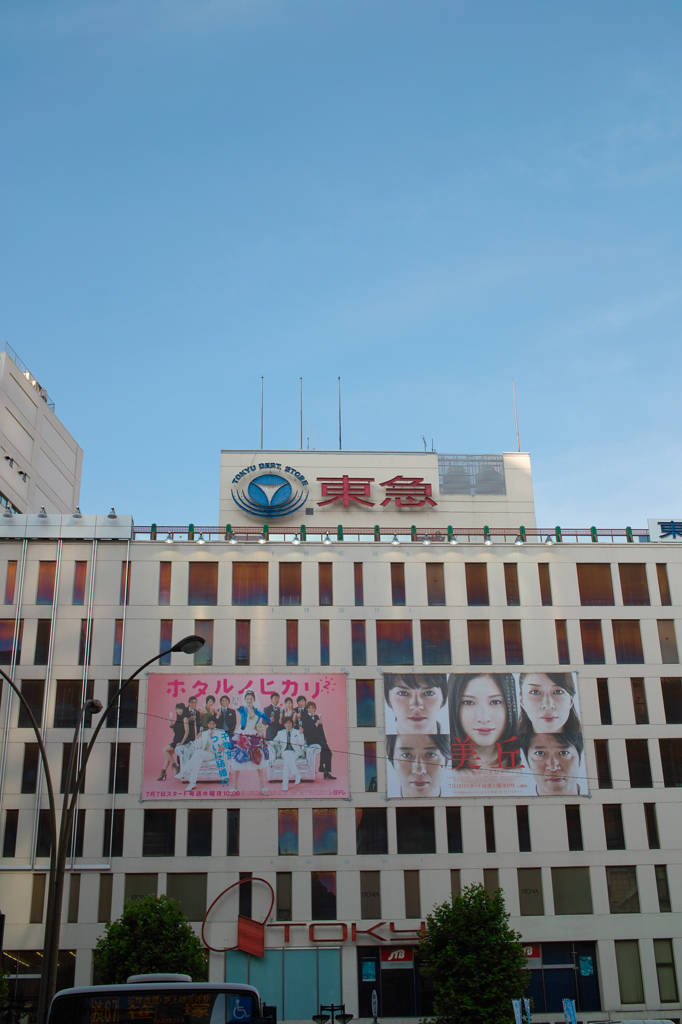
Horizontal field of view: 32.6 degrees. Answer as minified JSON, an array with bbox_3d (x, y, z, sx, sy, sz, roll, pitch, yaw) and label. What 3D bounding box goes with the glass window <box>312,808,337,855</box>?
[{"bbox_3d":[-0.928,18.913,68.971,1.463,2.662,0.200,0,-22,-4],"label":"glass window"}]

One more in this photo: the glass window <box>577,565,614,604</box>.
[{"bbox_3d":[16.382,4.666,74.850,2.244,2.918,0.150,0,-24,-4],"label":"glass window"}]

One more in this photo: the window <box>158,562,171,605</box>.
[{"bbox_3d":[-11.132,4.559,73.925,0.704,2.905,0.200,0,-22,-4],"label":"window"}]

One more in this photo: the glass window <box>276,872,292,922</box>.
[{"bbox_3d":[-3.266,22.270,67.478,0.877,2.676,0.200,0,-22,-4],"label":"glass window"}]

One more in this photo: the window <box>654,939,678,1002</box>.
[{"bbox_3d":[18.777,26.479,67.259,1.097,3.437,0.150,0,-21,-4],"label":"window"}]

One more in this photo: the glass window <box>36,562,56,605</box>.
[{"bbox_3d":[-18.325,4.417,72.612,1.049,2.898,0.150,0,-24,-4],"label":"glass window"}]

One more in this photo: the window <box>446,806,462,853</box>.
[{"bbox_3d":[6.816,19.033,69.773,0.872,2.688,0.150,0,-23,-4],"label":"window"}]

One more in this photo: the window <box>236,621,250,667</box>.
[{"bbox_3d":[-6.075,8.135,72.517,0.872,2.896,0.150,0,-21,-4],"label":"window"}]

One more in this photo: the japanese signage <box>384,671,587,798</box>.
[{"bbox_3d":[8.883,13.684,71.941,12.303,7.653,0.080,0,-23,-4],"label":"japanese signage"}]

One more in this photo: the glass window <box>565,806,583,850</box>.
[{"bbox_3d":[13.584,18.359,67.861,0.872,2.612,0.200,0,-20,-4],"label":"glass window"}]

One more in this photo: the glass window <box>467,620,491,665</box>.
[{"bbox_3d":[8.883,8.325,74.396,1.428,2.949,0.150,0,-23,-4],"label":"glass window"}]

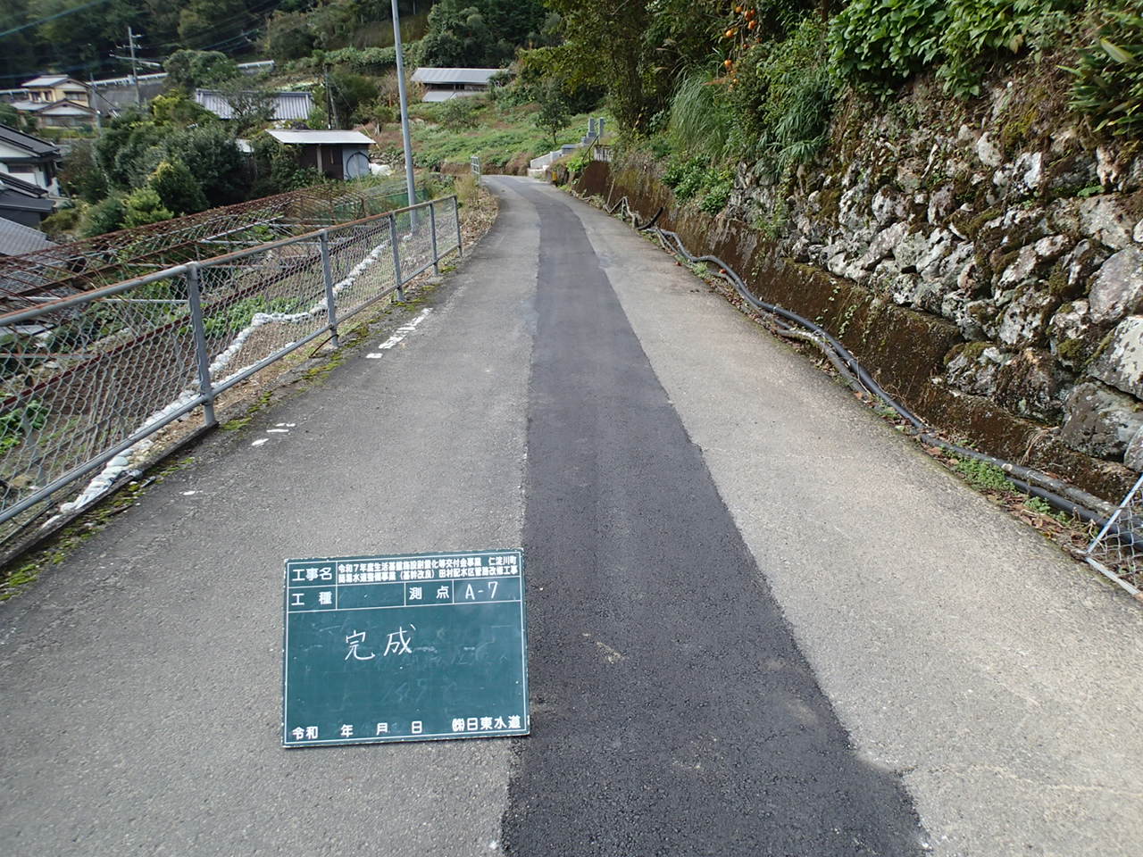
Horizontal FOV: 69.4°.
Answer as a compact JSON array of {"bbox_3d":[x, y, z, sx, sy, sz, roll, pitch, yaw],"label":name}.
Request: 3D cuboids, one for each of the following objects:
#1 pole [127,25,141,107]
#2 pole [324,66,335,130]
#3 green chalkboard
[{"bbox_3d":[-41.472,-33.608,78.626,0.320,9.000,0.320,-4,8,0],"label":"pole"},{"bbox_3d":[-17.675,-23.207,60.438,0.250,6.300,0.250,-4,8,0],"label":"pole"},{"bbox_3d":[-0.412,0.542,2.062,0.600,0.450,0.020,-2,-10,-2],"label":"green chalkboard"}]

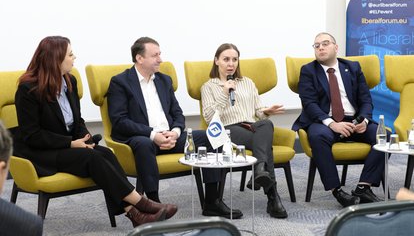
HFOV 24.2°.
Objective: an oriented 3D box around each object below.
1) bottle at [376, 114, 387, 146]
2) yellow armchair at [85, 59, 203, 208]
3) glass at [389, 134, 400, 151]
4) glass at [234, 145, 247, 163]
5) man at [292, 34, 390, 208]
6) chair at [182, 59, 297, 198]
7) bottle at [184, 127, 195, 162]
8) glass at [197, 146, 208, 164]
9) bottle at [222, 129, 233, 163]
[{"bbox_3d":[1.182,0.085,6.533,0.063,0.197,0.063,-1,7,0],"label":"bottle"},{"bbox_3d":[-0.447,0.139,6.827,0.740,1.040,0.720,-6,9,-38],"label":"yellow armchair"},{"bbox_3d":[1.236,0.160,6.359,0.063,0.090,0.063,-1,7,0],"label":"glass"},{"bbox_3d":[0.211,0.221,5.941,0.063,0.090,0.063,-1,7,0],"label":"glass"},{"bbox_3d":[0.972,-0.009,7.165,0.580,1.220,0.820,-2,7,-12],"label":"man"},{"bbox_3d":[0.240,0.088,7.181,0.740,1.040,0.720,-3,8,-22],"label":"chair"},{"bbox_3d":[-0.107,0.164,5.996,0.063,0.197,0.063,-1,7,0],"label":"bottle"},{"bbox_3d":[-0.027,0.229,5.900,0.063,0.090,0.063,-1,7,0],"label":"glass"},{"bbox_3d":[0.132,0.172,5.910,0.063,0.197,0.063,-1,7,0],"label":"bottle"}]

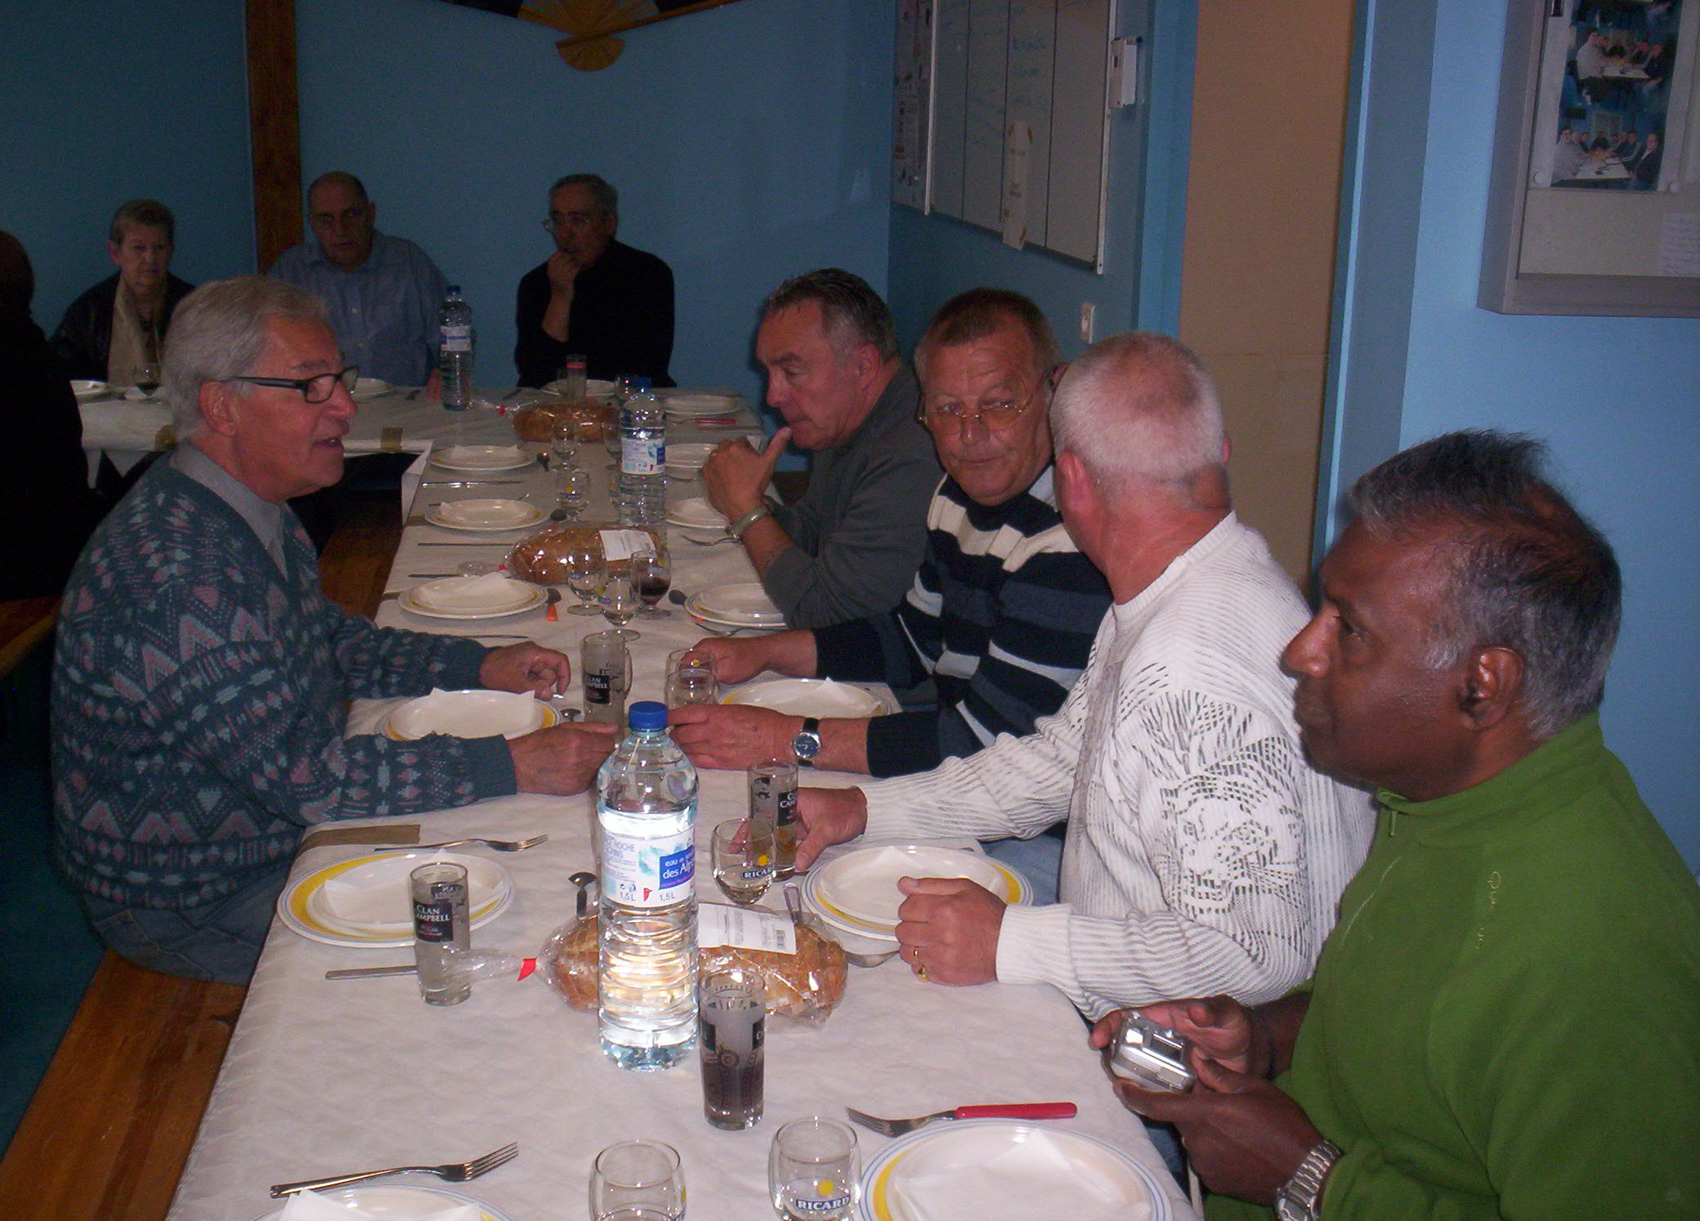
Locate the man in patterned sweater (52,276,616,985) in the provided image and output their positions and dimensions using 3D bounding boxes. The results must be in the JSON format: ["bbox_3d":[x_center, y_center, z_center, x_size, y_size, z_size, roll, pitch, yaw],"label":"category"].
[{"bbox_3d":[-0.649,0.252,2.331,0.740,1.340,0.560,-1,16,-7],"label":"man in patterned sweater"}]

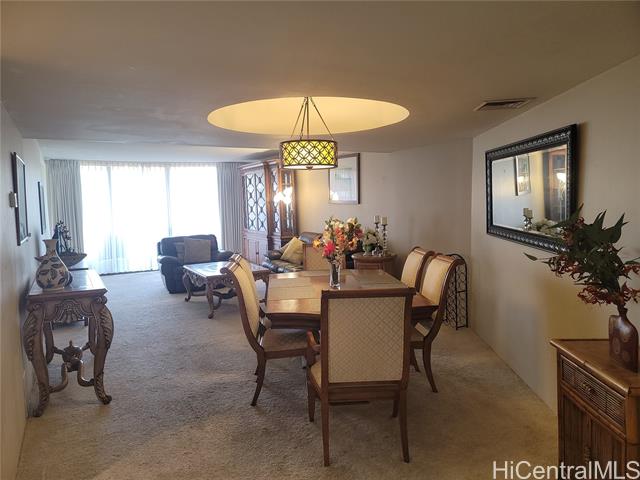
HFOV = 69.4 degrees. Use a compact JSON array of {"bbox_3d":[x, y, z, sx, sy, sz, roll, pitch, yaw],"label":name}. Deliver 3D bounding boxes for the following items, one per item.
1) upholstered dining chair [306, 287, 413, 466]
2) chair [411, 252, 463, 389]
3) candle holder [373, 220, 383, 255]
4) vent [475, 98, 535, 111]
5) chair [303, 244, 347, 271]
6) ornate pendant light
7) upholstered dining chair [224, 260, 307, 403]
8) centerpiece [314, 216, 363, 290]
[{"bbox_3d":[0.246,0.727,2.709,0.590,1.030,0.720,-1,5,-4],"label":"upholstered dining chair"},{"bbox_3d":[0.737,0.678,3.835,0.720,1.040,0.510,-1,5,-6],"label":"chair"},{"bbox_3d":[0.861,-0.044,6.921,0.115,0.526,0.115,-1,5,-6],"label":"candle holder"},{"bbox_3d":[1.390,-1.028,3.508,0.370,0.030,0.410,0,5,3],"label":"vent"},{"bbox_3d":[0.070,0.572,4.746,0.570,1.020,0.700,-1,5,-5],"label":"chair"},{"bbox_3d":[-0.103,-0.934,4.057,0.498,0.654,0.498,-1,5,-6],"label":"ornate pendant light"},{"bbox_3d":[-0.367,0.675,3.555,0.700,1.020,0.500,-1,5,-5],"label":"upholstered dining chair"},{"bbox_3d":[0.166,0.103,4.143,0.430,0.626,0.380,-1,5,-6],"label":"centerpiece"}]

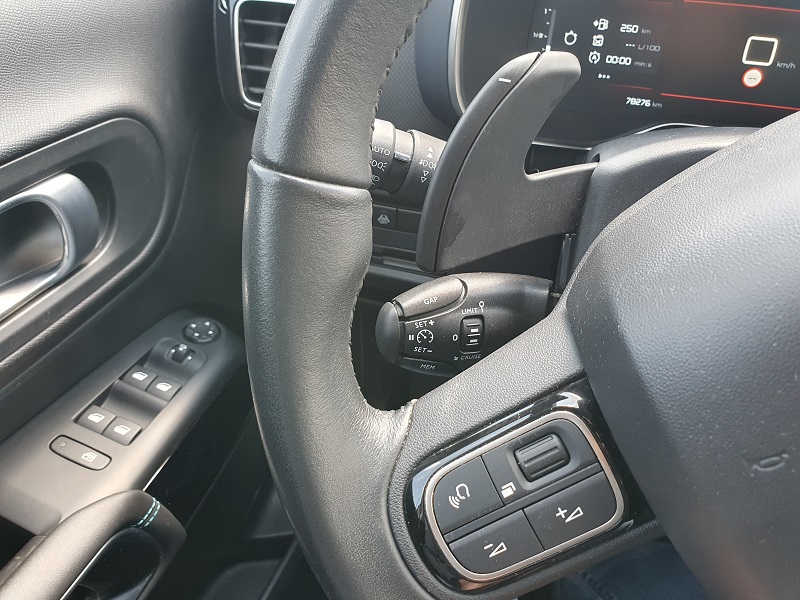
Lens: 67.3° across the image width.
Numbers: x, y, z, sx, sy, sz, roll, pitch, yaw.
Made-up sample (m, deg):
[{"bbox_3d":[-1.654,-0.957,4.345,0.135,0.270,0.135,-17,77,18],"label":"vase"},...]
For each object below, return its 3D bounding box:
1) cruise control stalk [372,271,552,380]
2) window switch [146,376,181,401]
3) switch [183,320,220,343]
[{"bbox_3d":[0.028,0.011,0.262,0.077,0.041,0.031,-4,12,-11],"label":"cruise control stalk"},{"bbox_3d":[-0.156,0.060,0.397,0.018,0.006,0.017,23,39,7],"label":"window switch"},{"bbox_3d":[-0.146,0.022,0.443,0.026,0.008,0.026,10,39,-8],"label":"switch"}]

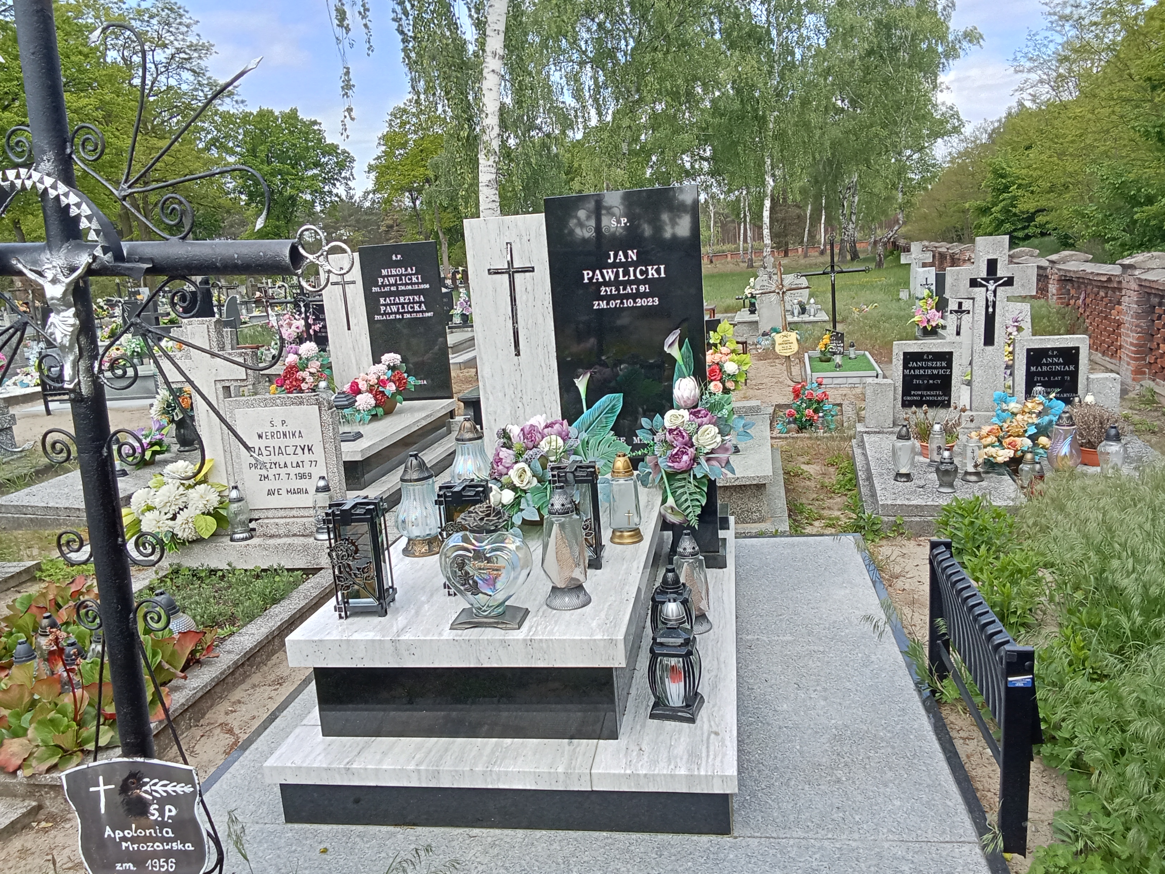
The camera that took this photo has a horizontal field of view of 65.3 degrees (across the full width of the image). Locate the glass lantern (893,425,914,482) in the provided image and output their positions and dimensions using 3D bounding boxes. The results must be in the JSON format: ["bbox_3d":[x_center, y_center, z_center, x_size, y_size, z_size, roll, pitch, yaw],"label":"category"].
[{"bbox_3d":[1.605,0.077,4.550,0.100,0.283,0.100,-1,11,17],"label":"glass lantern"}]

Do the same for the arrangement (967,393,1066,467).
[{"bbox_3d":[2.182,-0.030,4.584,0.440,0.380,0.340,1,12,25],"label":"arrangement"}]

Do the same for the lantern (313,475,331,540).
[{"bbox_3d":[-1.234,0.331,4.310,0.095,0.305,0.095,-2,11,10],"label":"lantern"}]

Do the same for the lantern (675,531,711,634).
[{"bbox_3d":[0.377,0.484,3.096,0.128,0.340,0.128,-3,11,10],"label":"lantern"}]

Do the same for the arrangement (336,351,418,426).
[{"bbox_3d":[-1.395,-0.340,6.167,0.520,0.420,0.400,-2,11,10],"label":"arrangement"}]

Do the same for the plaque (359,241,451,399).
[{"bbox_3d":[-1.403,-0.915,7.322,0.643,1.248,0.080,-3,11,10],"label":"plaque"}]

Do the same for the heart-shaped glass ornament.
[{"bbox_3d":[-0.234,0.333,2.228,0.210,0.240,0.115,-2,11,10],"label":"heart-shaped glass ornament"}]

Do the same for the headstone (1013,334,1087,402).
[{"bbox_3d":[2.839,-0.348,5.512,0.395,0.520,0.110,-1,11,17],"label":"headstone"}]

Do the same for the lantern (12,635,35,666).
[{"bbox_3d":[-2.019,0.844,3.311,0.100,0.245,0.100,-3,11,10],"label":"lantern"}]

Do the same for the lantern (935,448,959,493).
[{"bbox_3d":[1.725,0.151,4.301,0.103,0.212,0.103,-1,11,17],"label":"lantern"}]

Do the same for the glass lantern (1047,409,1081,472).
[{"bbox_3d":[2.480,0.027,4.673,0.165,0.345,0.165,-1,11,17],"label":"glass lantern"}]

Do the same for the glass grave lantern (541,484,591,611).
[{"bbox_3d":[-0.048,0.290,2.489,0.130,0.333,0.130,-2,11,10],"label":"glass grave lantern"}]

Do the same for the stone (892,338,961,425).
[{"bbox_3d":[2.264,-0.364,5.993,0.445,0.570,0.100,-1,11,17],"label":"stone"}]

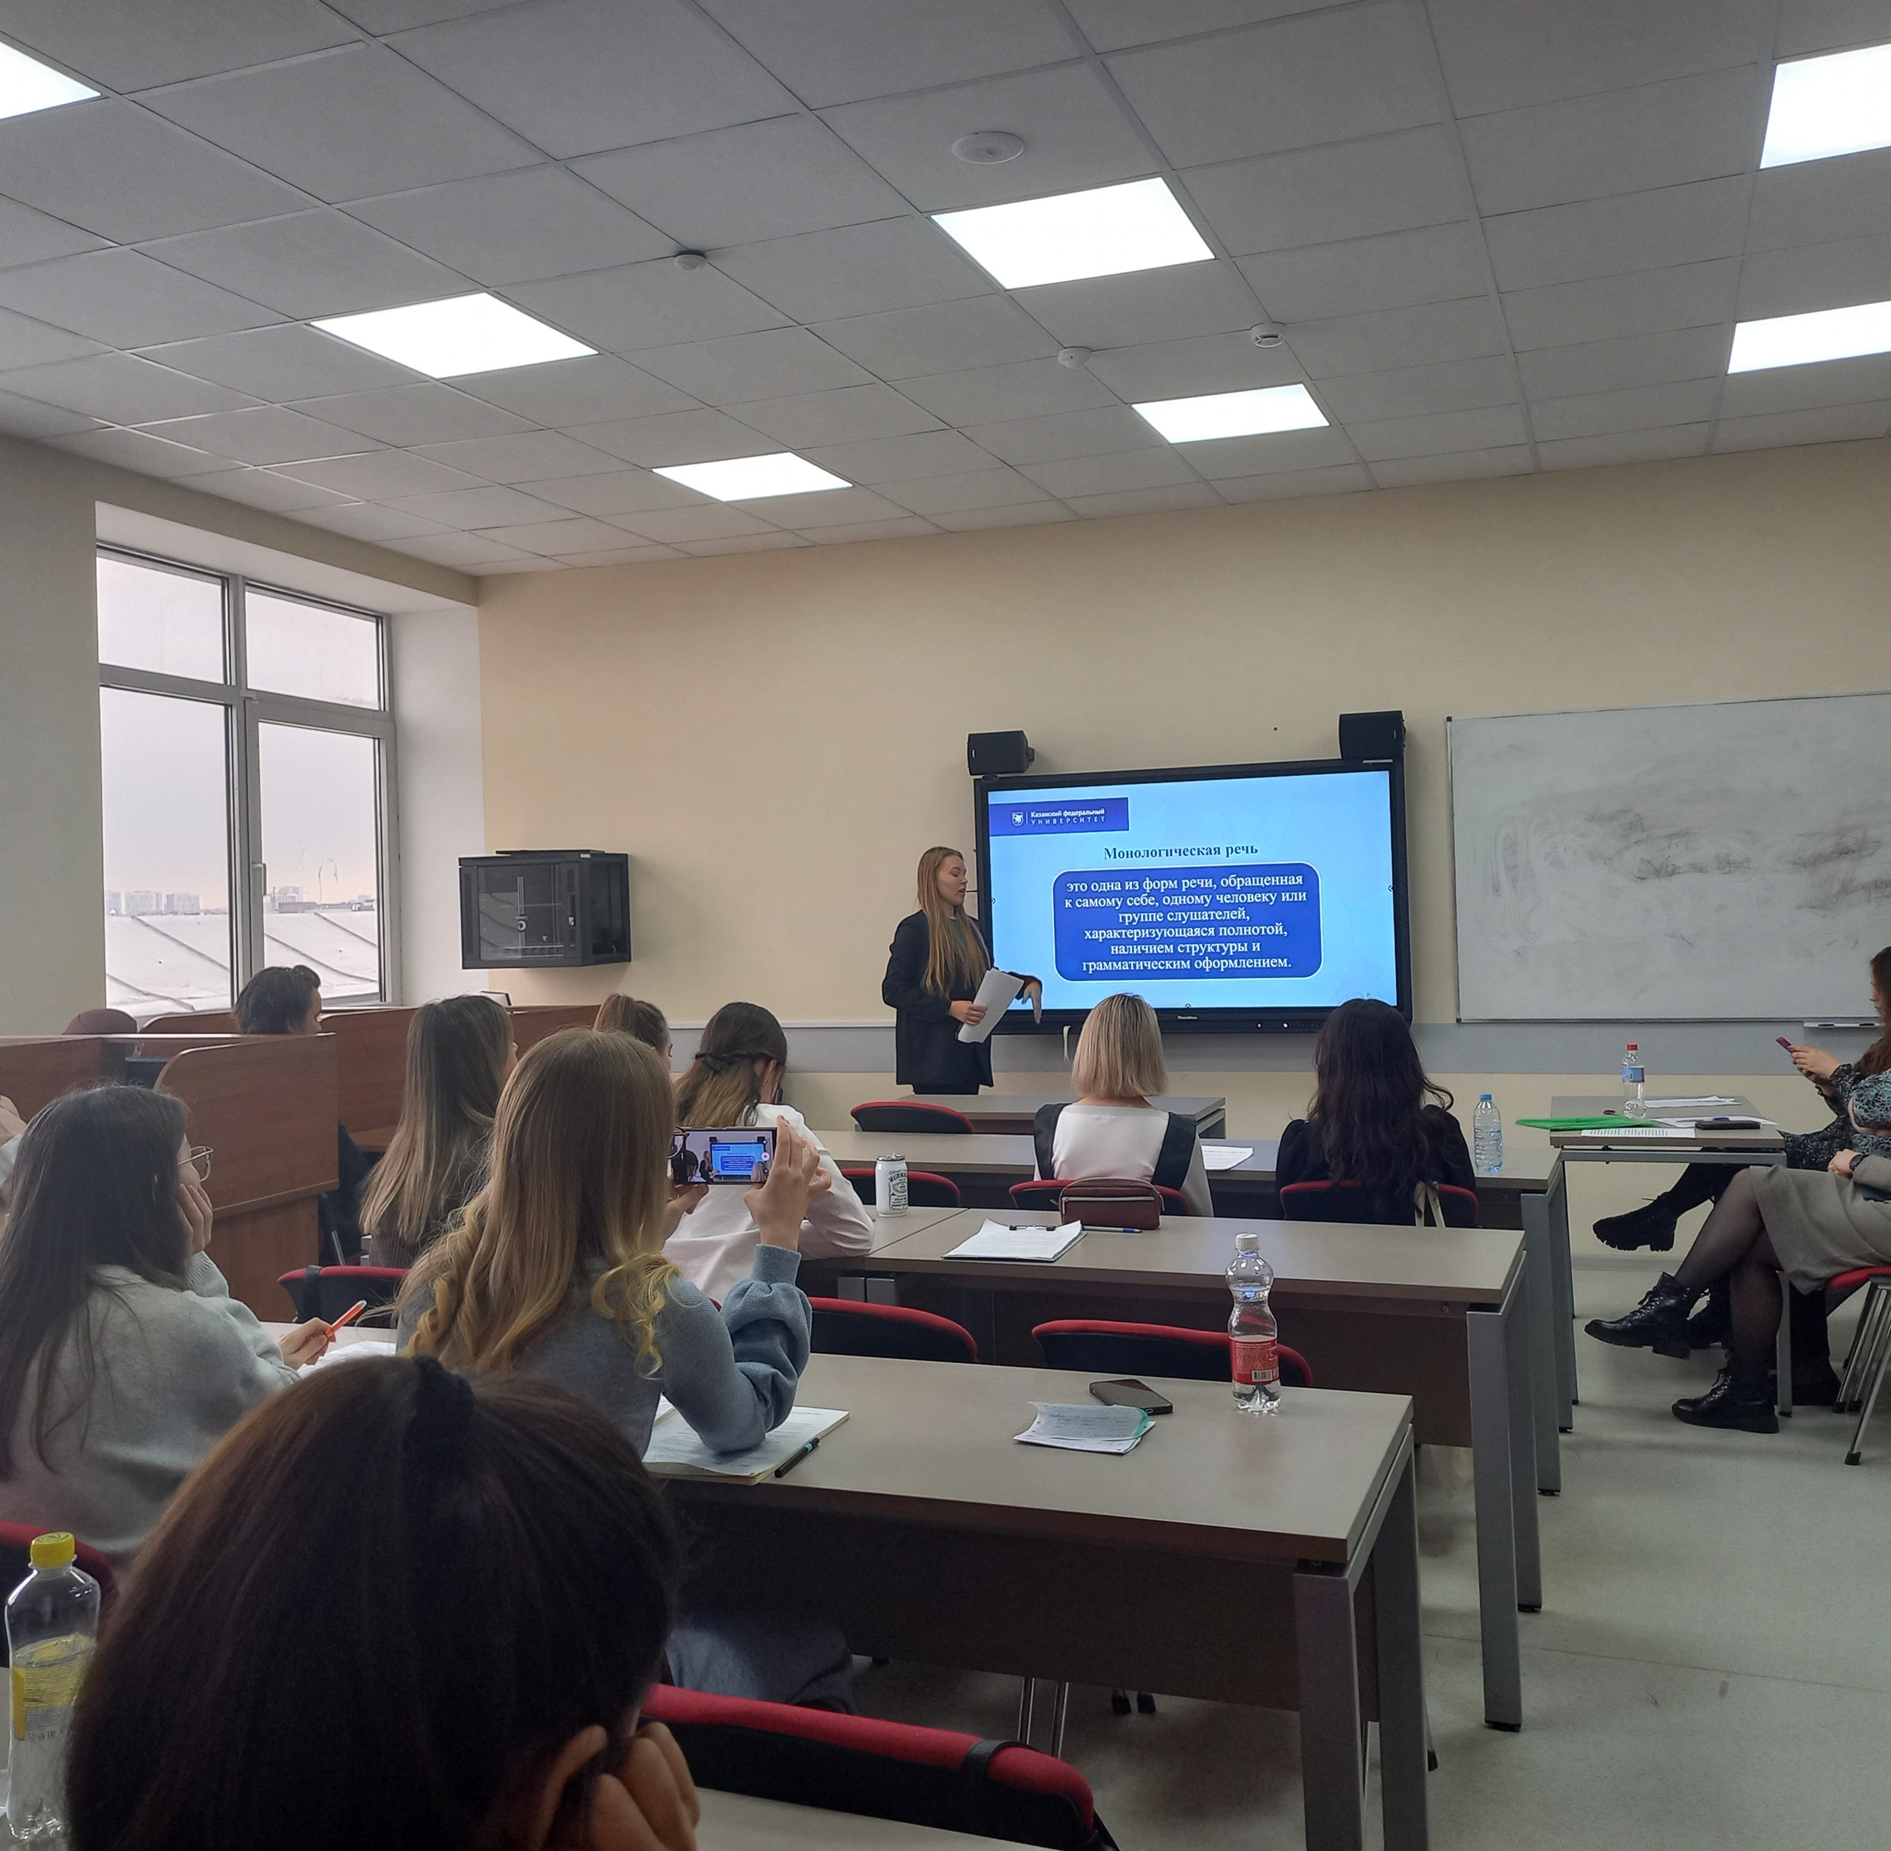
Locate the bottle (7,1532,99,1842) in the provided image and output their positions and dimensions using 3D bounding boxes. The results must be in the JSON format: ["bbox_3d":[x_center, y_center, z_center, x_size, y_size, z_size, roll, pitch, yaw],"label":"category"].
[{"bbox_3d":[-0.689,0.577,1.371,0.066,0.224,0.066,-2,0,21],"label":"bottle"}]

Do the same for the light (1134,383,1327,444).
[{"bbox_3d":[0.978,-1.720,6.003,0.580,0.040,0.580,-2,0,21],"label":"light"}]

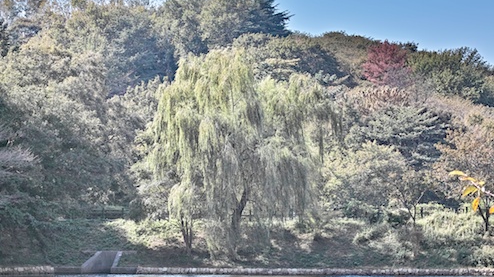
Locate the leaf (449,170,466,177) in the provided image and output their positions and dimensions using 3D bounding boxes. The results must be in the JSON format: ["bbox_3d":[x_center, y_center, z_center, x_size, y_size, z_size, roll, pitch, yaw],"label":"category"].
[{"bbox_3d":[0.978,0.163,10.000,0.084,0.030,0.045,0,-2,0],"label":"leaf"}]

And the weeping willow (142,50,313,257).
[{"bbox_3d":[-1.341,1.149,165.000,13.300,15.800,12.500,0,-2,0],"label":"weeping willow"}]

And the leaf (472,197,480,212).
[{"bbox_3d":[1.066,0.306,10.000,0.037,0.076,0.035,0,-2,0],"label":"leaf"}]

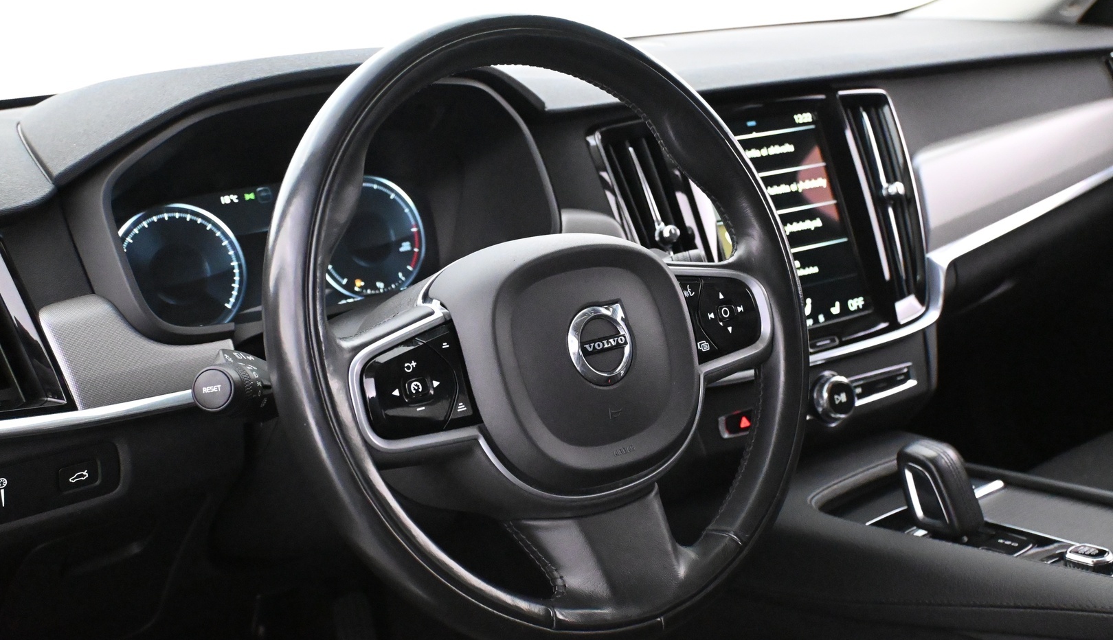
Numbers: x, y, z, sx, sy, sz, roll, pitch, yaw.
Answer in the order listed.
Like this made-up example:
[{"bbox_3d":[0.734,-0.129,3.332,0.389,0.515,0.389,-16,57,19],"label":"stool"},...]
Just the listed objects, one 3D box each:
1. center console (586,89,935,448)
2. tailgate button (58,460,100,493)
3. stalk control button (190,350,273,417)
[{"bbox_3d":[0.182,-0.042,1.106,0.360,0.275,0.110,-13,-1,-36],"label":"center console"},{"bbox_3d":[-0.269,0.086,0.711,0.022,0.018,0.010,-13,21,-36],"label":"tailgate button"},{"bbox_3d":[-0.179,0.037,0.708,0.040,0.040,0.055,4,8,14],"label":"stalk control button"}]

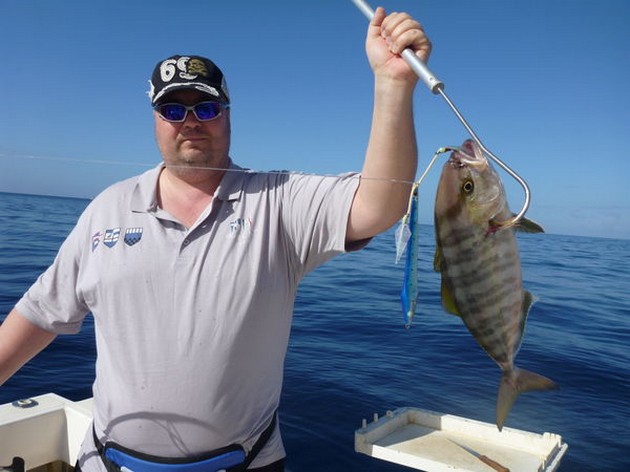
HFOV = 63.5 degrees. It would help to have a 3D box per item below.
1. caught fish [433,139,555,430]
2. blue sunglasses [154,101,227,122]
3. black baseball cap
[{"bbox_3d":[0.274,0.072,0.780,0.168,0.445,0.078,-11,3,13],"label":"caught fish"},{"bbox_3d":[-0.267,-0.259,1.111,0.150,0.046,0.135,-3,3,-10],"label":"blue sunglasses"},{"bbox_3d":[-0.273,-0.336,1.100,0.178,0.135,0.262,-3,3,-10],"label":"black baseball cap"}]

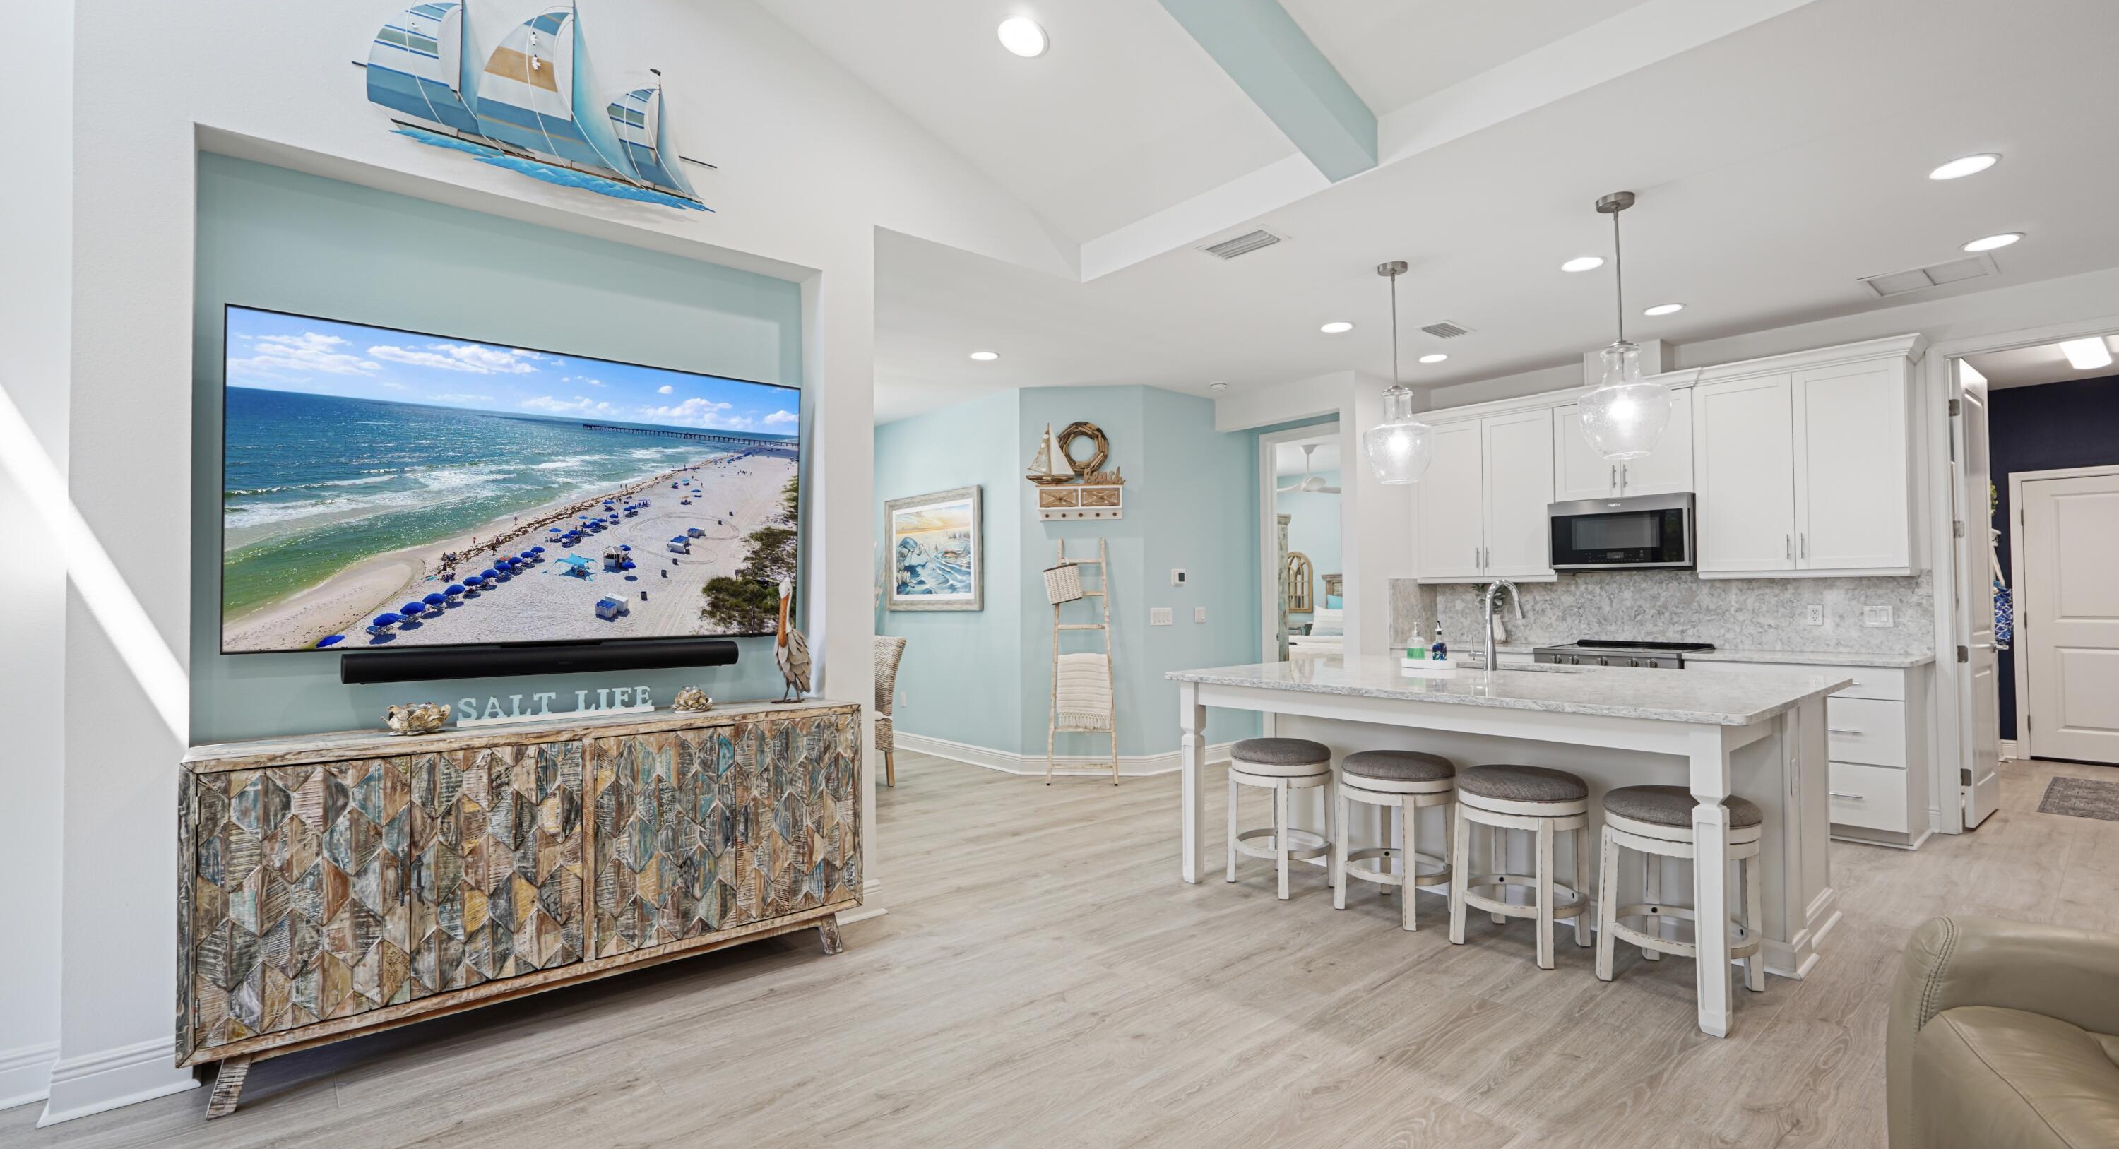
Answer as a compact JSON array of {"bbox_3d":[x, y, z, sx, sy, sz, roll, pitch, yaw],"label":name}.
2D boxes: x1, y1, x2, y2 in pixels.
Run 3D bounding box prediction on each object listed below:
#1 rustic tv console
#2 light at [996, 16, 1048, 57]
[{"bbox_3d":[-1.499,0.893,2.741,1.720,0.874,0.360,1,-1,-39],"label":"rustic tv console"},{"bbox_3d":[-0.131,-1.911,3.131,0.190,0.030,0.190,13,-12,3],"label":"light"}]

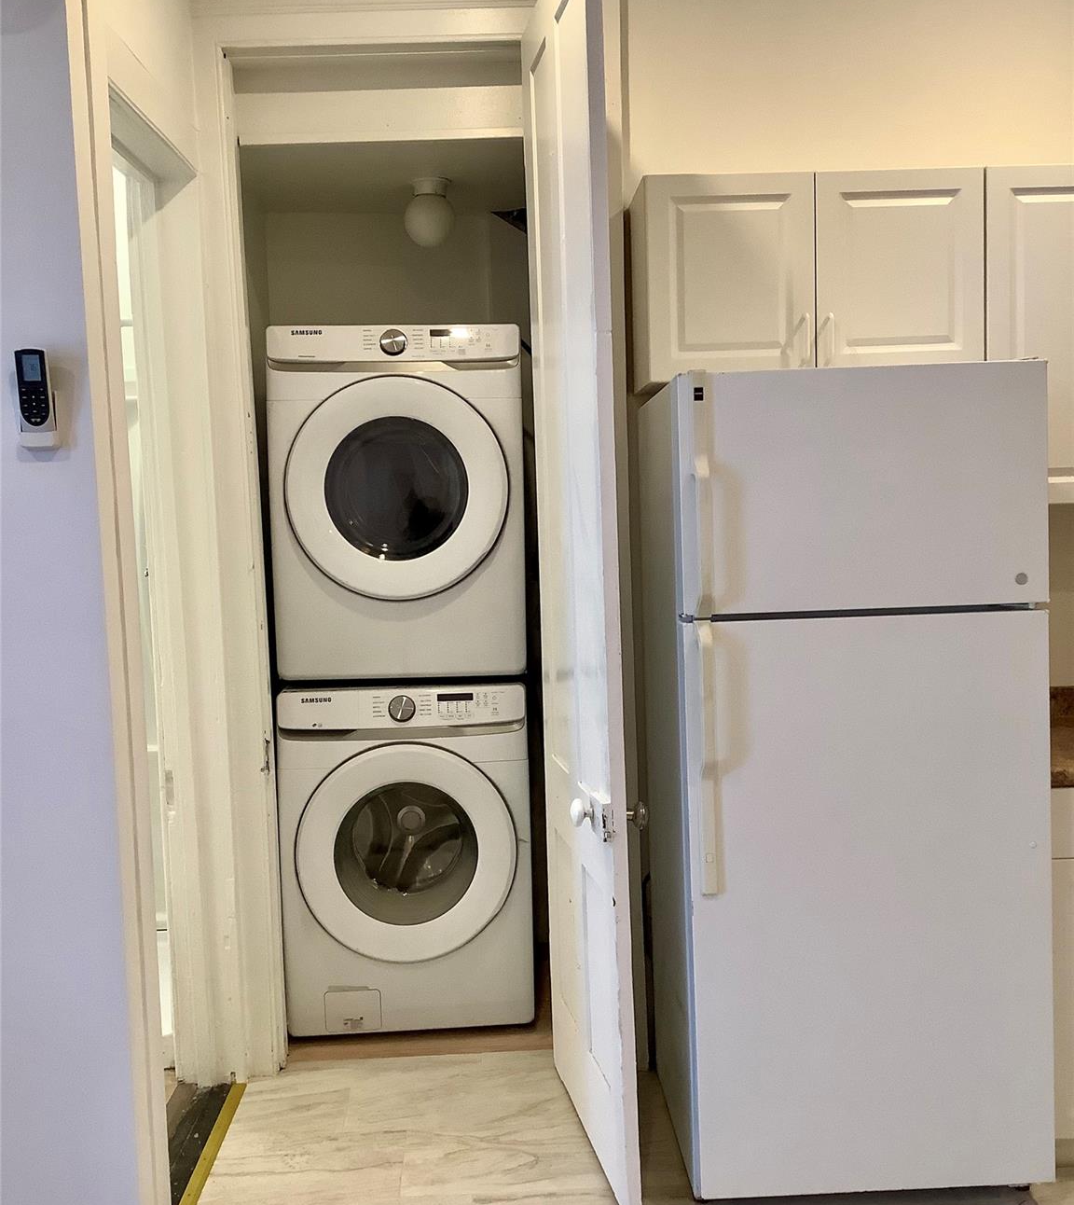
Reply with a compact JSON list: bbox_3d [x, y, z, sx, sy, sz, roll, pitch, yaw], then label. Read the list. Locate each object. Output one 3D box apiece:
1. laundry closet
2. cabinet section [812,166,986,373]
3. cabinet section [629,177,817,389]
[{"bbox_3d":[-0.371,-0.111,3.752,0.766,2.627,0.876,-2,4,-2],"label":"laundry closet"},{"bbox_3d":[0.820,-0.754,3.063,0.386,0.459,0.327,-1,4,-1],"label":"cabinet section"},{"bbox_3d":[0.436,-0.745,3.058,0.384,0.459,0.327,-1,4,-1],"label":"cabinet section"}]

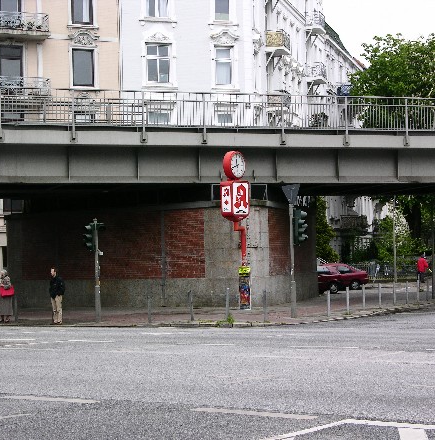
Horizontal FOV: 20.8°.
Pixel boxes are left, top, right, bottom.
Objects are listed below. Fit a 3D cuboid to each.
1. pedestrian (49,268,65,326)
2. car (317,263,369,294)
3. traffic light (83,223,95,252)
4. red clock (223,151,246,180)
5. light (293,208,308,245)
[{"bbox_3d":[-4.962,2.328,36.600,0.340,1.790,0.500,1,-3,-44],"label":"pedestrian"},{"bbox_3d":[5.792,2.878,59.000,1.700,1.380,4.200,-3,-3,34],"label":"car"},{"bbox_3d":[-4.025,0.542,37.200,0.380,0.870,0.290,-1,-2,9],"label":"traffic light"},{"bbox_3d":[0.634,-2.028,44.000,0.300,1.020,1.020,-3,-3,35],"label":"red clock"},{"bbox_3d":[2.670,0.237,38.000,0.470,1.120,0.380,-1,-2,-12],"label":"light"}]

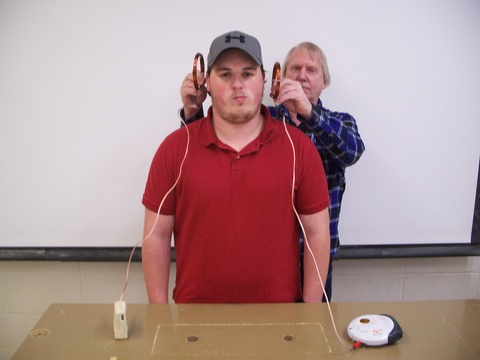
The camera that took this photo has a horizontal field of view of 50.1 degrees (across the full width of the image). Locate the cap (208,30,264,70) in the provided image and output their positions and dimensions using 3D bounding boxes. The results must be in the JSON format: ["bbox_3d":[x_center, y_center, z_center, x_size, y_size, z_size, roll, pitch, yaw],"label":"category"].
[{"bbox_3d":[-0.014,-0.383,1.550,0.172,0.138,0.265,0,11,0],"label":"cap"}]

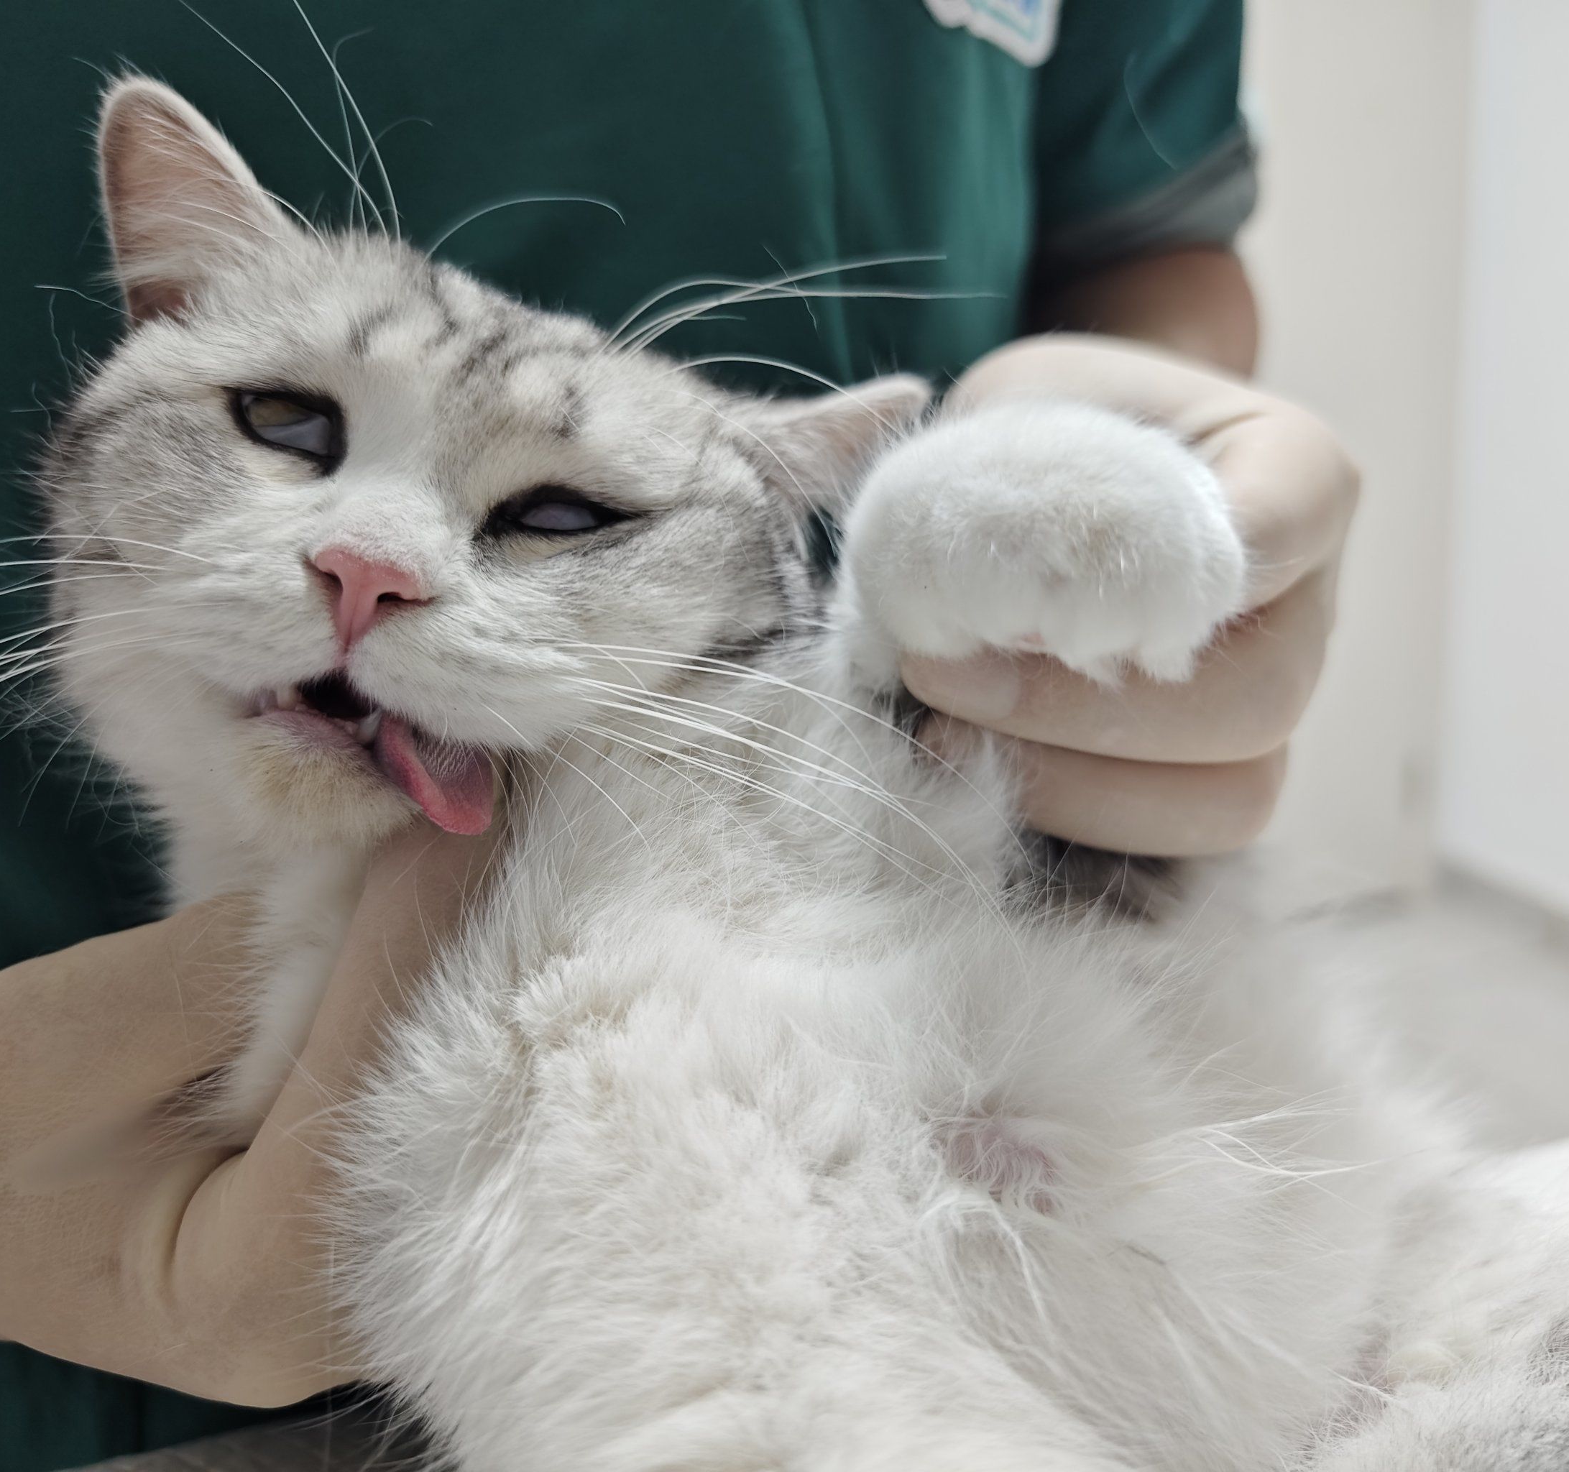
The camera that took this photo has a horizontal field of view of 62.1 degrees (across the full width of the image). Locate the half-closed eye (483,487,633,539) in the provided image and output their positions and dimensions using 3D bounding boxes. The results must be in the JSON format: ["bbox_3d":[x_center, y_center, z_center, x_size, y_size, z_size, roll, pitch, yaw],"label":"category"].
[{"bbox_3d":[-0.039,-0.039,0.227,0.027,0.010,0.009,3,-1,-21],"label":"half-closed eye"}]

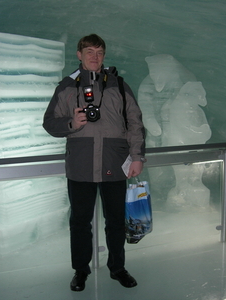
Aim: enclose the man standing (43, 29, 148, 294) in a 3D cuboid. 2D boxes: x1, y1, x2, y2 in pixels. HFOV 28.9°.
[{"bbox_3d":[-0.135,0.099,3.187,0.740,1.800,0.480,-1,9,-4],"label":"man standing"}]

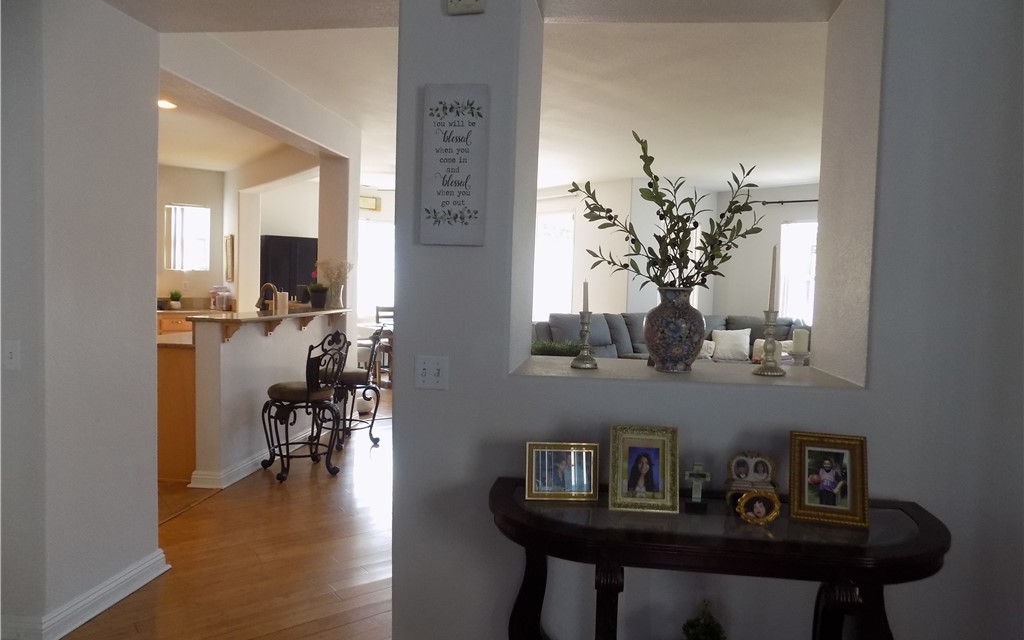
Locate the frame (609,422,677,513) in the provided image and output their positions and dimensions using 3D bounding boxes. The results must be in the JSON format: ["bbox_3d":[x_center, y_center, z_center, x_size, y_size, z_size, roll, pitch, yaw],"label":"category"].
[{"bbox_3d":[0.375,0.422,1.946,0.191,0.238,0.049,2,-13,4],"label":"frame"}]

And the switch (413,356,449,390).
[{"bbox_3d":[-0.263,0.172,2.215,0.114,0.115,0.012,2,3,7],"label":"switch"}]

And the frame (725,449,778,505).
[{"bbox_3d":[0.696,0.463,1.992,0.150,0.160,0.065,2,-2,6],"label":"frame"}]

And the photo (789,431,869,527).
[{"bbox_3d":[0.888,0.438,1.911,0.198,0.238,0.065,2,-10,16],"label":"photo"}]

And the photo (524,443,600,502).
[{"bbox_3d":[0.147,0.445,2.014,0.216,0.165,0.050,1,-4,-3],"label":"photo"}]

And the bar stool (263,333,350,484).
[{"bbox_3d":[-1.474,0.566,4.824,0.582,1.002,0.523,3,3,27],"label":"bar stool"}]

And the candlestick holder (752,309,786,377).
[{"bbox_3d":[0.920,0.078,2.417,0.118,0.216,0.118,2,3,7],"label":"candlestick holder"}]

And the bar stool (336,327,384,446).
[{"bbox_3d":[-1.397,0.527,5.757,0.582,0.992,0.523,1,3,-15],"label":"bar stool"}]

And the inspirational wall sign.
[{"bbox_3d":[-0.184,-0.495,2.186,0.205,0.512,0.030,2,3,8],"label":"inspirational wall sign"}]

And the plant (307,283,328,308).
[{"bbox_3d":[-1.711,-0.222,5.994,0.185,0.230,0.185,2,3,8],"label":"plant"}]

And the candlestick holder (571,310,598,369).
[{"bbox_3d":[0.265,0.068,2.455,0.097,0.194,0.097,2,3,7],"label":"candlestick holder"}]

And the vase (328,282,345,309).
[{"bbox_3d":[-1.572,-0.213,6.075,0.146,0.232,0.146,2,3,7],"label":"vase"}]

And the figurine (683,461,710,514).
[{"bbox_3d":[0.522,0.473,1.925,0.069,0.138,0.040,2,3,8],"label":"figurine"}]

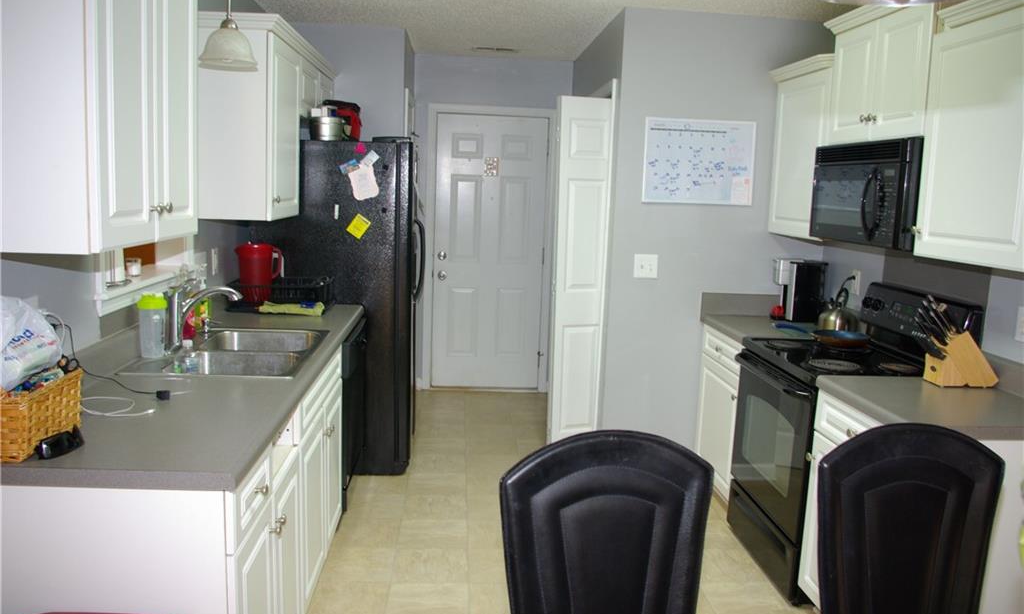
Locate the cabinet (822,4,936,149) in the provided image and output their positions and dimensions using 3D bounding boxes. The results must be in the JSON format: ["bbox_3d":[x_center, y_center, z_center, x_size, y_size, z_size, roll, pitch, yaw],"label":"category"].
[{"bbox_3d":[1.578,-0.917,2.993,0.365,0.542,0.760,2,9,-4],"label":"cabinet"}]

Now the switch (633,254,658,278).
[{"bbox_3d":[0.717,-0.214,4.101,0.123,0.124,0.012,2,9,-4],"label":"switch"}]

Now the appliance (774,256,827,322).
[{"bbox_3d":[1.502,-0.085,4.047,0.290,0.320,0.115,2,9,-4],"label":"appliance"}]

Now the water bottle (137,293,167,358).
[{"bbox_3d":[-1.264,0.058,2.716,0.103,0.227,0.103,2,9,-4],"label":"water bottle"}]

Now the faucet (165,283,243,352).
[{"bbox_3d":[-1.158,0.036,2.891,0.275,0.250,0.150,2,9,-4],"label":"faucet"}]

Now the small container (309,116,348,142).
[{"bbox_3d":[-0.956,-0.922,3.992,0.180,0.137,0.190,2,9,-4],"label":"small container"}]

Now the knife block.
[{"bbox_3d":[1.615,0.175,2.758,0.222,0.205,0.118,2,9,-4],"label":"knife block"}]

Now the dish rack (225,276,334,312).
[{"bbox_3d":[-1.150,-0.069,3.837,0.500,0.145,0.330,2,9,-4],"label":"dish rack"}]

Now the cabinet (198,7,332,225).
[{"bbox_3d":[-1.208,-0.893,3.920,0.385,0.827,1.625,2,9,-4],"label":"cabinet"}]

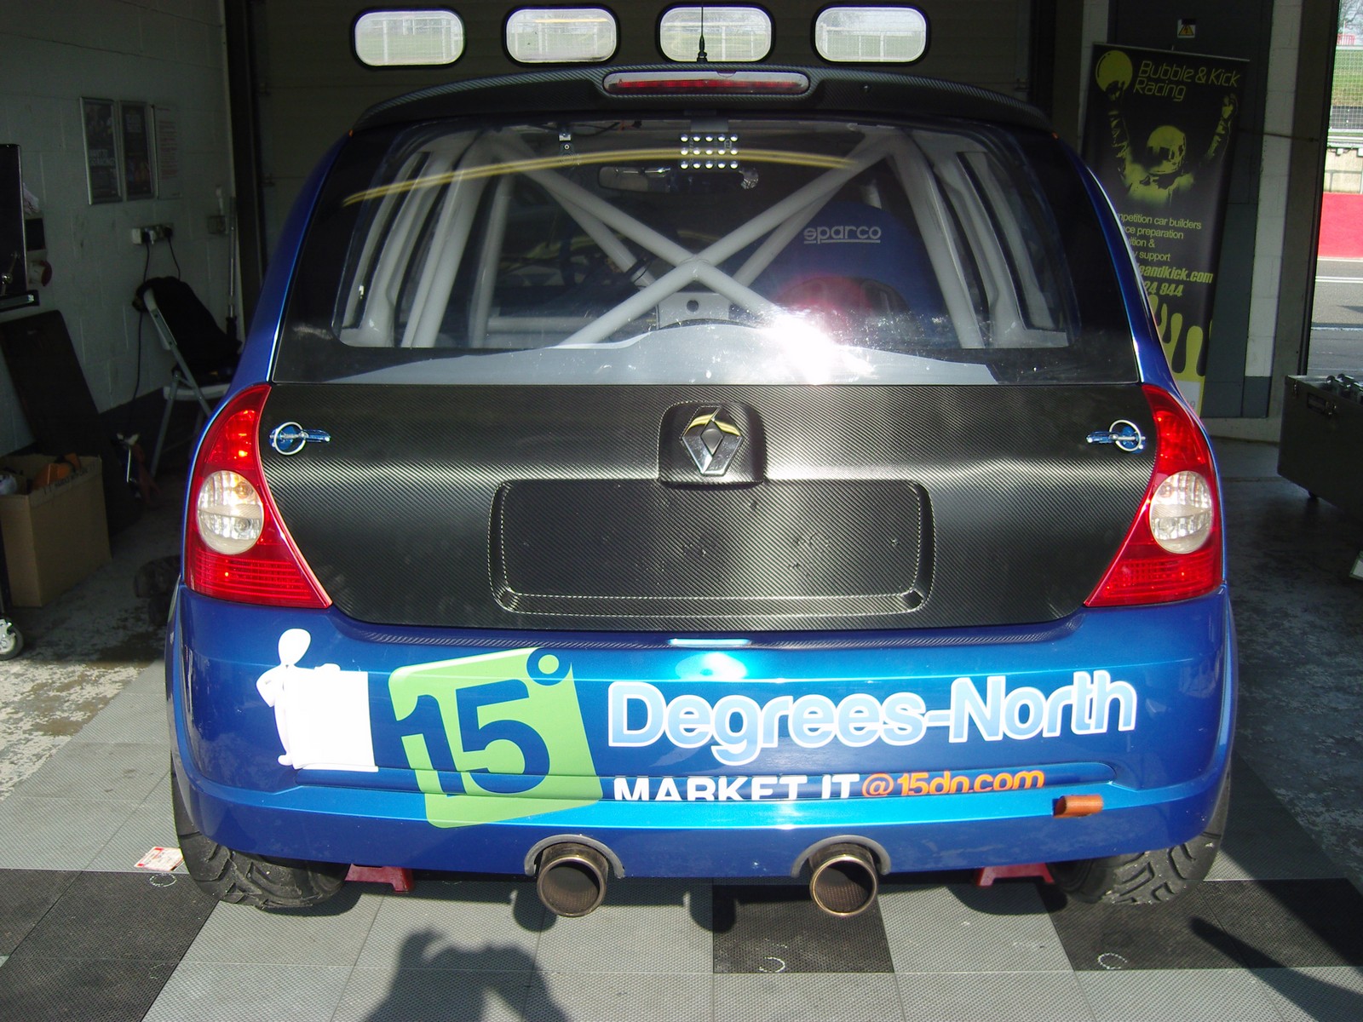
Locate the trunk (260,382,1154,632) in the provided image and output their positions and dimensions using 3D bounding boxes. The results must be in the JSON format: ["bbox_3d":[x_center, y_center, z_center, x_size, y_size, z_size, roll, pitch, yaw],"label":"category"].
[{"bbox_3d":[0.032,-0.011,1.734,1.150,0.320,0.160,0,6,0],"label":"trunk"}]

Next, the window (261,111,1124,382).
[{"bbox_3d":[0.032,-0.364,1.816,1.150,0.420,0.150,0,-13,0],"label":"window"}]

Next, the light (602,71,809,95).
[{"bbox_3d":[0.032,-0.580,1.793,0.280,0.036,0.045,0,14,0],"label":"light"}]

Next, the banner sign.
[{"bbox_3d":[2.450,-1.415,7.016,0.800,1.930,0.120,2,14,-6],"label":"banner sign"}]

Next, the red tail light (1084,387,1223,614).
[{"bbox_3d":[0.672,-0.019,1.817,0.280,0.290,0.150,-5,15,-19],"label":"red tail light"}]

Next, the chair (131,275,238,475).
[{"bbox_3d":[-2.110,-0.582,5.863,0.480,0.840,0.460,-2,14,-10],"label":"chair"}]

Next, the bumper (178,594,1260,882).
[{"bbox_3d":[0.032,0.292,1.871,1.600,0.370,0.360,0,14,0],"label":"bumper"}]

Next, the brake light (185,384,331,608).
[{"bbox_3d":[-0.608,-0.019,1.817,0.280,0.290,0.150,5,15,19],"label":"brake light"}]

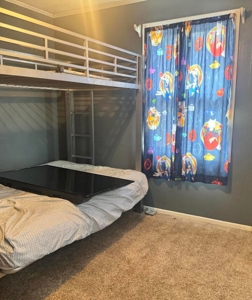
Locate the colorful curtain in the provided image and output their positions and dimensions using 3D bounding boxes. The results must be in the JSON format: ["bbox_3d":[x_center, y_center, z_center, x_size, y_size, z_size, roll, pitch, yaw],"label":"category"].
[{"bbox_3d":[0.607,-0.477,2.927,0.931,1.665,0.080,5,10,28],"label":"colorful curtain"}]

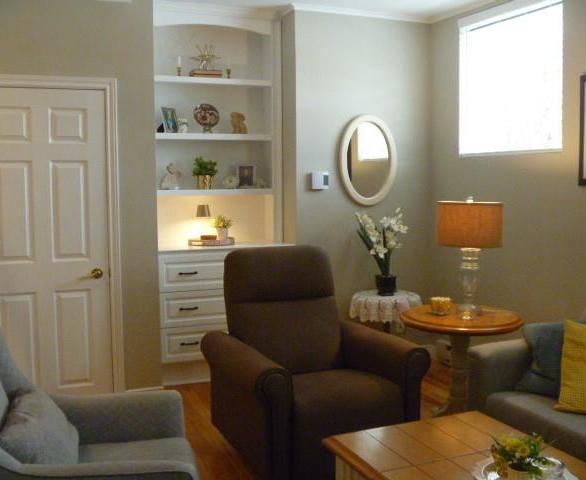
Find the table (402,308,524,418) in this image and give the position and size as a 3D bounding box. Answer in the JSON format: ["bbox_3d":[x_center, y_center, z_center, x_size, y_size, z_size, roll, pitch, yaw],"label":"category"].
[{"bbox_3d":[1.036,0.788,3.979,0.765,0.630,0.765,0,5,0],"label":"table"}]

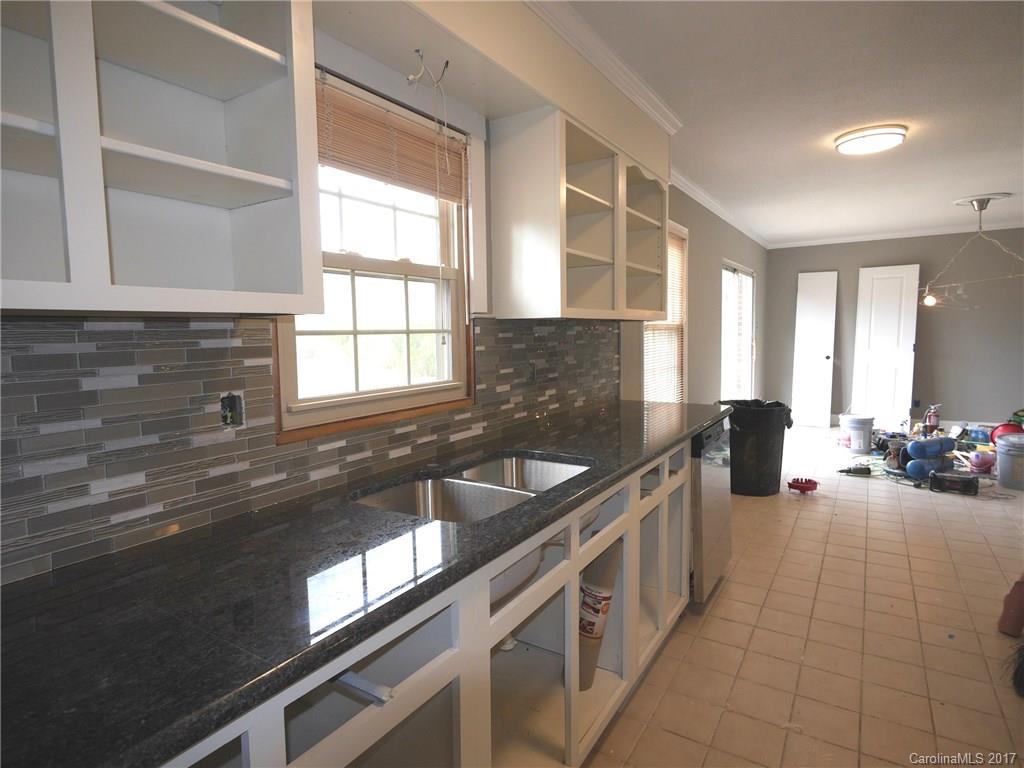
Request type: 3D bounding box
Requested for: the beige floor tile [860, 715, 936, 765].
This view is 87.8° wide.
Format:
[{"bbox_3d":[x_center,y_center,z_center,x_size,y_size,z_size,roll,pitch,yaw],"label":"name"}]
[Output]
[{"bbox_3d":[1.254,1.175,1.729,0.200,0.010,0.200,1,6,34],"label":"beige floor tile"}]

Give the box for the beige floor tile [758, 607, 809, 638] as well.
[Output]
[{"bbox_3d":[1.250,1.100,2.444,0.200,0.010,0.200,3,7,34],"label":"beige floor tile"}]

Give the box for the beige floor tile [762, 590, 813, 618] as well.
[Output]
[{"bbox_3d":[1.374,1.091,2.639,0.200,0.010,0.200,1,6,34],"label":"beige floor tile"}]

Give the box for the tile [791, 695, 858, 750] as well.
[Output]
[{"bbox_3d":[1.084,1.171,1.844,0.200,0.010,0.200,1,6,34],"label":"tile"}]

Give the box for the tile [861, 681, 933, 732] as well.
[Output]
[{"bbox_3d":[1.366,1.149,1.897,0.200,0.010,0.200,3,7,32],"label":"tile"}]

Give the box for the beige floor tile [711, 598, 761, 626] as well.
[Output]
[{"bbox_3d":[1.088,1.105,2.584,0.200,0.010,0.200,1,6,34],"label":"beige floor tile"}]

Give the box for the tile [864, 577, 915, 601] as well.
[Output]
[{"bbox_3d":[1.946,1.057,2.745,0.200,0.010,0.200,3,7,34],"label":"tile"}]

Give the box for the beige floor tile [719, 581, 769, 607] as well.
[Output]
[{"bbox_3d":[1.184,1.074,2.717,0.202,0.010,0.202,2,6,34],"label":"beige floor tile"}]

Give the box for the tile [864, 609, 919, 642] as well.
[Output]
[{"bbox_3d":[1.707,1.088,2.394,0.202,0.010,0.202,2,6,34],"label":"tile"}]

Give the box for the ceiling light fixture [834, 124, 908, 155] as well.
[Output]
[{"bbox_3d":[2.079,-1.403,3.089,0.360,0.072,0.360,3,7,34],"label":"ceiling light fixture"}]

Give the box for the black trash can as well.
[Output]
[{"bbox_3d":[2.062,0.522,4.487,0.470,0.760,0.460,1,6,34],"label":"black trash can"}]

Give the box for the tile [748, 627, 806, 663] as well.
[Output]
[{"bbox_3d":[1.144,1.129,2.299,0.200,0.010,0.200,1,6,34],"label":"tile"}]

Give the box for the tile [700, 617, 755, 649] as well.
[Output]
[{"bbox_3d":[0.953,1.108,2.370,0.202,0.010,0.202,2,6,34],"label":"tile"}]

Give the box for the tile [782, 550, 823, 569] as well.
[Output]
[{"bbox_3d":[1.693,1.022,3.101,0.200,0.010,0.200,3,7,32],"label":"tile"}]

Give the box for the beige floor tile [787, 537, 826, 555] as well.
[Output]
[{"bbox_3d":[1.827,1.010,3.301,0.202,0.010,0.202,2,6,34],"label":"beige floor tile"}]

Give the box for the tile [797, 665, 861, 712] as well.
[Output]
[{"bbox_3d":[1.190,1.141,1.996,0.200,0.010,0.200,3,7,32],"label":"tile"}]

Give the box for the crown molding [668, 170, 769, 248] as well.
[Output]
[{"bbox_3d":[2.170,-1.631,5.249,0.070,0.075,4.780,3,7,34],"label":"crown molding"}]

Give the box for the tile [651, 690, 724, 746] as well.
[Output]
[{"bbox_3d":[0.627,1.181,1.905,0.200,0.010,0.200,1,6,34],"label":"tile"}]

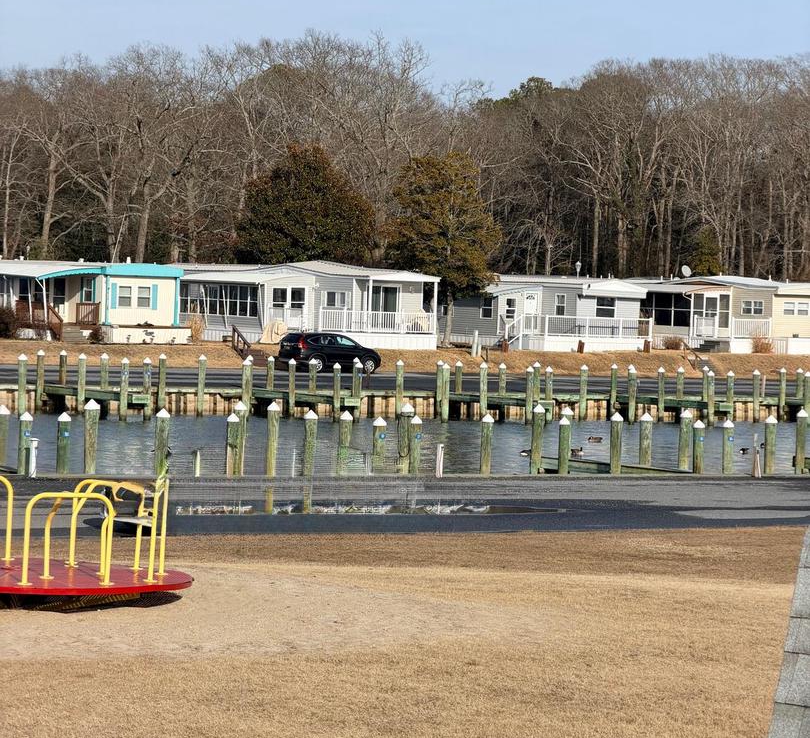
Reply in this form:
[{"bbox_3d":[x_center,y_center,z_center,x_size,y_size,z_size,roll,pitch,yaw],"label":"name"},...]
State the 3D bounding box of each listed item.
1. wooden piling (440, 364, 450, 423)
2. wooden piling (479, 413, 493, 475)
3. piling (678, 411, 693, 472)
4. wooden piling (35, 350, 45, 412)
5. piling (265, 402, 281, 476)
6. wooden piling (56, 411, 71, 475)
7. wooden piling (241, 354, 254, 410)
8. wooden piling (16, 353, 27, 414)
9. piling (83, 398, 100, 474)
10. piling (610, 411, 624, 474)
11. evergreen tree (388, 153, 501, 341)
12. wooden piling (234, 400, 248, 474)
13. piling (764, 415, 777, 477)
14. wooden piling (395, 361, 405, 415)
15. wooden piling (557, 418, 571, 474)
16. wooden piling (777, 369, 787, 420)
[{"bbox_3d":[1.354,0.803,104.570,0.260,1.950,0.260,2,1,0],"label":"wooden piling"},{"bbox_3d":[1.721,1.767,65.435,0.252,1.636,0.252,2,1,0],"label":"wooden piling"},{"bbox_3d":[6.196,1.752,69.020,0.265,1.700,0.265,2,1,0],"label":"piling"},{"bbox_3d":[-11.779,0.384,100.616,0.249,1.976,0.249,2,1,0],"label":"wooden piling"},{"bbox_3d":[-2.777,1.563,65.521,0.265,1.750,0.265,2,1,0],"label":"piling"},{"bbox_3d":[-6.673,1.573,60.919,0.270,1.450,0.270,2,2,0],"label":"wooden piling"},{"bbox_3d":[-5.205,0.644,103.047,0.260,1.950,0.260,1,2,-33],"label":"wooden piling"},{"bbox_3d":[-12.087,0.550,98.524,0.290,2.050,0.290,2,1,0],"label":"wooden piling"},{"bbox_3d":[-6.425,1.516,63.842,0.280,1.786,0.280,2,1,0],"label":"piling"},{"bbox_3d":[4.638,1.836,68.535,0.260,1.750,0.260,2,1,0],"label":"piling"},{"bbox_3d":[1.937,-5.860,153.000,5.400,9.500,5.400,2,1,0],"label":"evergreen tree"},{"bbox_3d":[-3.662,1.553,69.322,0.270,1.650,0.270,2,2,0],"label":"wooden piling"},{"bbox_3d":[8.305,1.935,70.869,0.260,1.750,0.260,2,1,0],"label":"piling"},{"bbox_3d":[-0.191,0.683,106.904,0.260,1.950,0.260,1,2,-33],"label":"wooden piling"},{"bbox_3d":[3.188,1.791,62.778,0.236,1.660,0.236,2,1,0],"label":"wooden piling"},{"bbox_3d":[14.126,0.954,116.823,0.249,1.985,0.249,2,1,0],"label":"wooden piling"}]

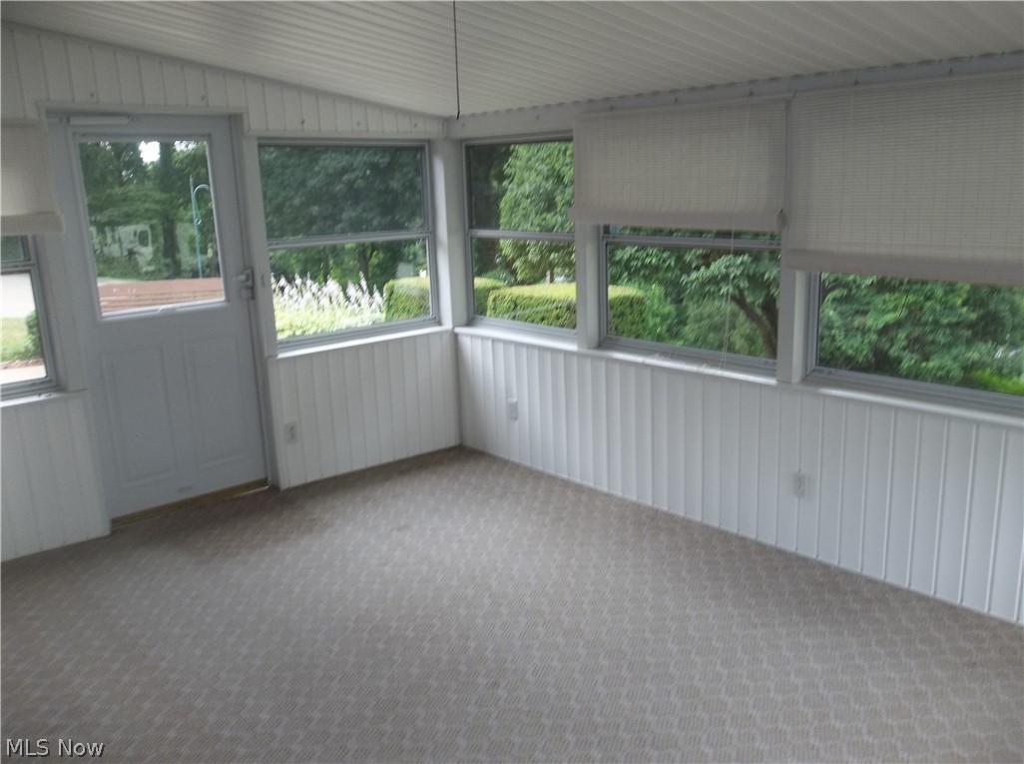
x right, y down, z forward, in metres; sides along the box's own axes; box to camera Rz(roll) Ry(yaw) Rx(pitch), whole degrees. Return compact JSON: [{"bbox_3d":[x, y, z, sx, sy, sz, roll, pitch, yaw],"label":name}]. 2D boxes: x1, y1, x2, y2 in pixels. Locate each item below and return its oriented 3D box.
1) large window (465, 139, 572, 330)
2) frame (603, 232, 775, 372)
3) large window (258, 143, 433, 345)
[{"bbox_3d":[0.065,-0.906,4.974,0.090,1.210,1.080,-13,17,-40],"label":"large window"},{"bbox_3d":[0.886,-0.723,4.069,0.090,1.210,1.150,-13,17,-40],"label":"frame"},{"bbox_3d":[-0.983,-0.890,5.007,1.190,1.205,0.090,-12,16,-38],"label":"large window"}]

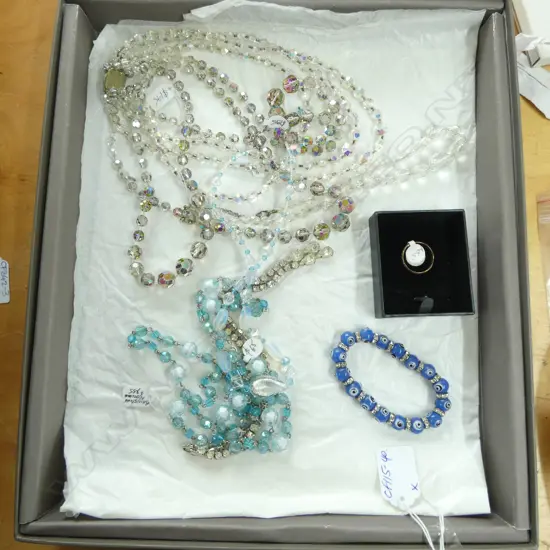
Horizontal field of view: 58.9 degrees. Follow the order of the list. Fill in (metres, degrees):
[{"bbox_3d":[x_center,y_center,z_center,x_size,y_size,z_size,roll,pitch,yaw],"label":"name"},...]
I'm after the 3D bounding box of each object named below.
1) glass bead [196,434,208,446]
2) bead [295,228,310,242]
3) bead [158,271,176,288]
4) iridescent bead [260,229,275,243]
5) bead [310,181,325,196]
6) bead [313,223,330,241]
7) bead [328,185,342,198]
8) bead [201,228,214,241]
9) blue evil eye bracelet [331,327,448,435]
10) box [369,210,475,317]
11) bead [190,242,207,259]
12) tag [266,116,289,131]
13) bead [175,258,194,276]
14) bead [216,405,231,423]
[{"bbox_3d":[-0.045,0.101,0.298,0.008,0.008,0.008,1,83,0],"label":"glass bead"},{"bbox_3d":[0.018,-0.026,0.317,0.009,0.009,0.009,0,82,0],"label":"bead"},{"bbox_3d":[-0.074,0.004,0.335,0.012,0.012,0.012,1,82,2],"label":"bead"},{"bbox_3d":[-0.005,-0.026,0.316,0.009,0.009,0.009,1,83,0],"label":"iridescent bead"},{"bbox_3d":[0.027,-0.055,0.312,0.009,0.009,0.009,0,82,0],"label":"bead"},{"bbox_3d":[0.030,-0.028,0.316,0.011,0.011,0.011,1,83,0],"label":"bead"},{"bbox_3d":[0.040,-0.054,0.318,0.009,0.009,0.009,0,82,0],"label":"bead"},{"bbox_3d":[-0.047,-0.028,0.340,0.009,0.009,0.009,1,82,2],"label":"bead"},{"bbox_3d":[0.076,0.071,0.323,0.085,0.010,0.051,34,85,6],"label":"blue evil eye bracelet"},{"bbox_3d":[0.092,-0.007,0.310,0.056,0.019,0.066,-2,83,0],"label":"box"},{"bbox_3d":[-0.048,-0.015,0.308,0.011,0.011,0.011,0,82,0],"label":"bead"},{"bbox_3d":[0.002,-0.108,0.346,0.015,0.001,0.010,12,83,3],"label":"tag"},{"bbox_3d":[-0.058,-0.005,0.312,0.011,0.011,0.011,1,83,0],"label":"bead"},{"bbox_3d":[-0.032,0.085,0.298,0.009,0.009,0.010,1,83,0],"label":"bead"}]

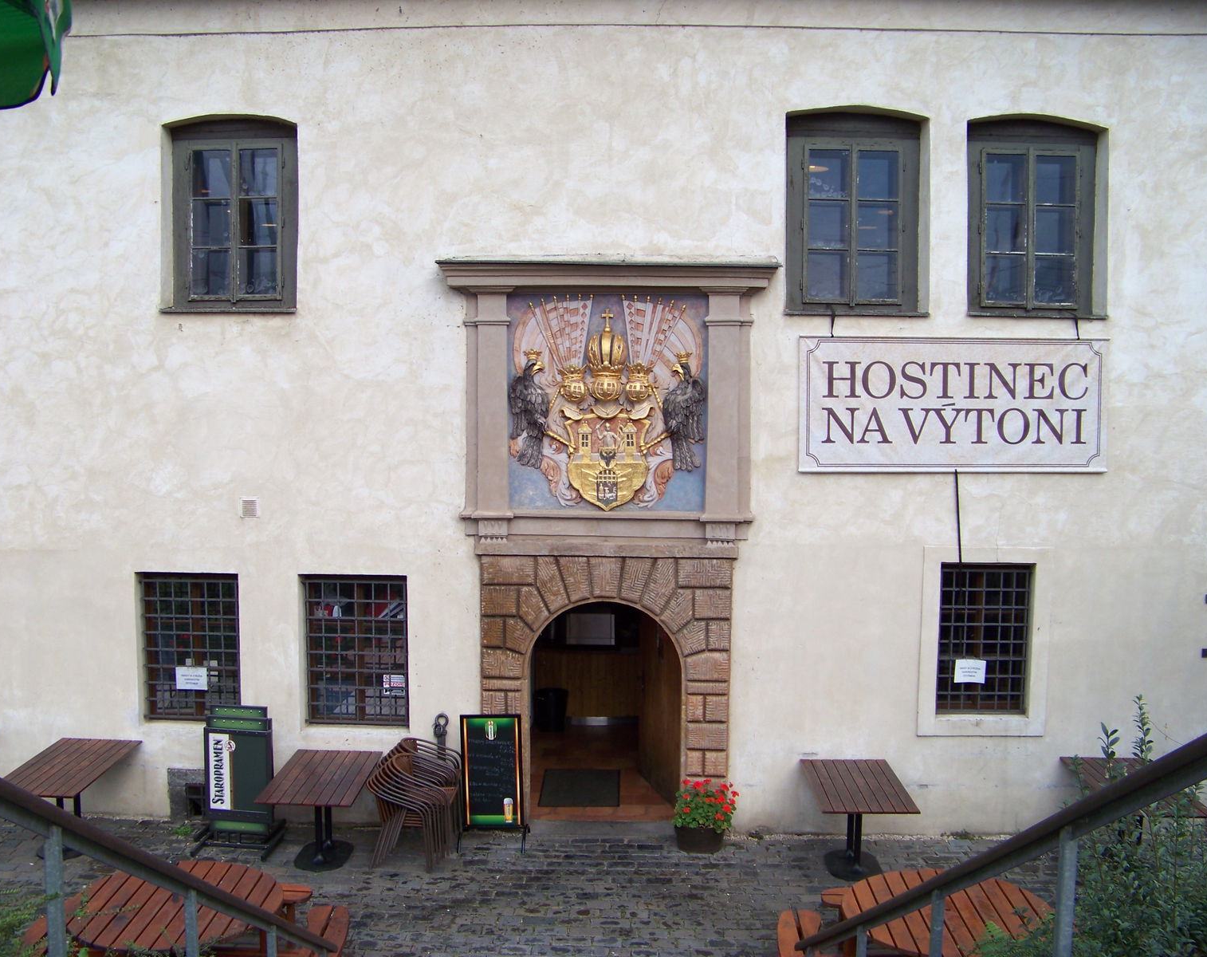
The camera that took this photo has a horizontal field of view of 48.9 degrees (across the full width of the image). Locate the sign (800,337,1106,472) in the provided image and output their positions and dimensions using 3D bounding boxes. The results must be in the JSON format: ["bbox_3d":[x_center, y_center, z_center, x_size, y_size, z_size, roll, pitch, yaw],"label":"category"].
[{"bbox_3d":[3.154,-0.659,11.882,2.710,1.198,0.050,0,5,1],"label":"sign"}]

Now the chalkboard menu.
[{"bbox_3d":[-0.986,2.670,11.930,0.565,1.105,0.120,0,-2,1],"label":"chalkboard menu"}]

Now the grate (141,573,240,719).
[{"bbox_3d":[-3.941,1.604,12.672,0.927,1.400,0.150,0,5,0],"label":"grate"}]

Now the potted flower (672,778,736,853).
[{"bbox_3d":[0.938,3.082,12.280,0.590,0.628,0.500,0,5,0],"label":"potted flower"}]

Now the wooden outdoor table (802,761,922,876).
[{"bbox_3d":[2.161,2.976,11.425,0.800,0.735,1.430,0,5,1],"label":"wooden outdoor table"}]

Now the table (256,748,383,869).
[{"bbox_3d":[-2.474,2.993,11.787,0.810,0.745,1.450,0,5,0],"label":"table"}]

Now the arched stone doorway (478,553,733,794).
[{"bbox_3d":[0.028,1.961,12.317,2.290,2.520,0.320,0,5,1],"label":"arched stone doorway"}]

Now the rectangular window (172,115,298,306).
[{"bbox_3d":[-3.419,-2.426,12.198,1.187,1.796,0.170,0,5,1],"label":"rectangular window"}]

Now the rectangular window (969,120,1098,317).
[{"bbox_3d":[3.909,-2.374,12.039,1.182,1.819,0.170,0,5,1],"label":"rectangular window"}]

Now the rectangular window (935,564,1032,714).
[{"bbox_3d":[3.612,1.524,12.605,0.876,1.436,0.150,0,5,0],"label":"rectangular window"}]

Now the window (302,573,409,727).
[{"bbox_3d":[-2.354,1.645,12.662,0.956,1.437,0.150,0,5,0],"label":"window"}]

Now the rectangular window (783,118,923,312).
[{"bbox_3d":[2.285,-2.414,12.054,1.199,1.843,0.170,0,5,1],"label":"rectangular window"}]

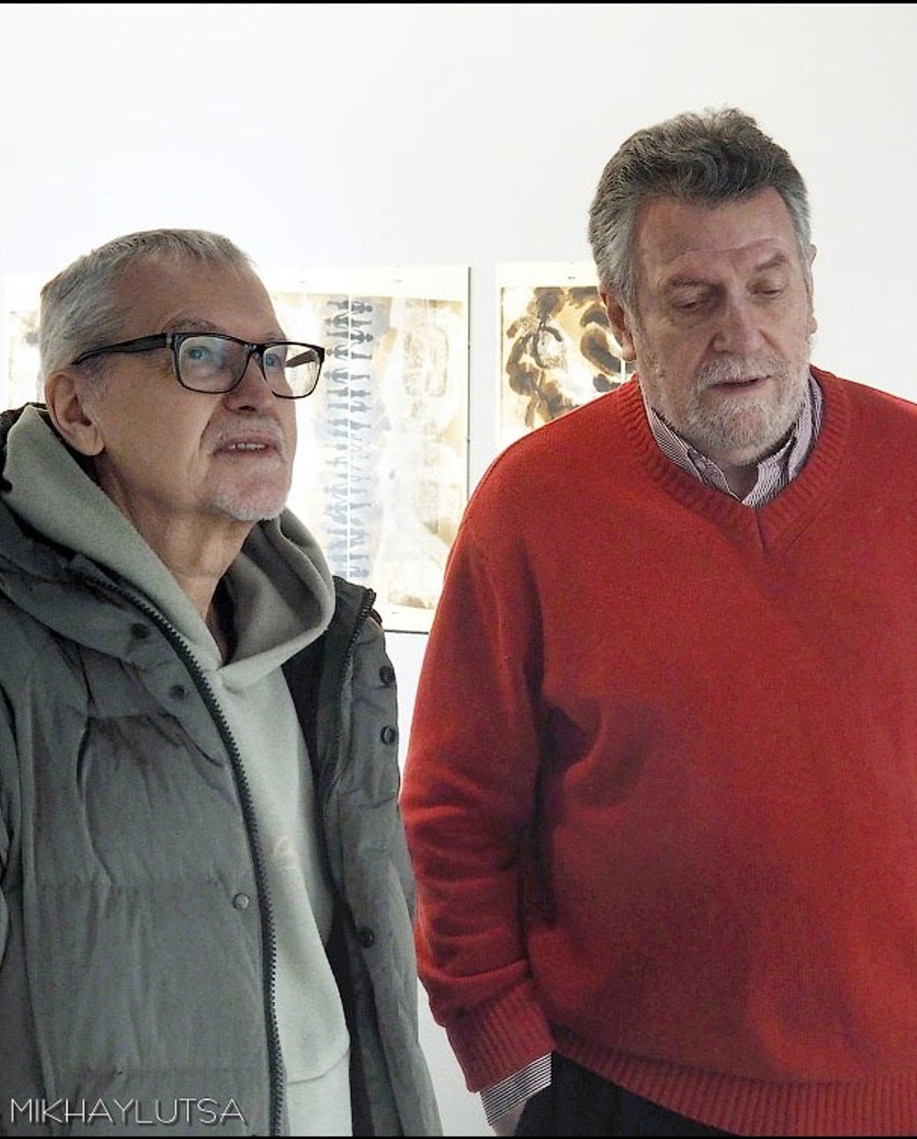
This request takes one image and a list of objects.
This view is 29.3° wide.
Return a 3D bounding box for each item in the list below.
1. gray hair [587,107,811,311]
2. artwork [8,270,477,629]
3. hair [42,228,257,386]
[{"bbox_3d":[0.203,-0.296,1.470,0.180,0.190,0.205,-7,10,-8],"label":"gray hair"},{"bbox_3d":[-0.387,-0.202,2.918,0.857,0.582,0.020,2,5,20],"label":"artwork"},{"bbox_3d":[-0.255,-0.210,1.430,0.190,0.155,0.165,-2,1,43],"label":"hair"}]

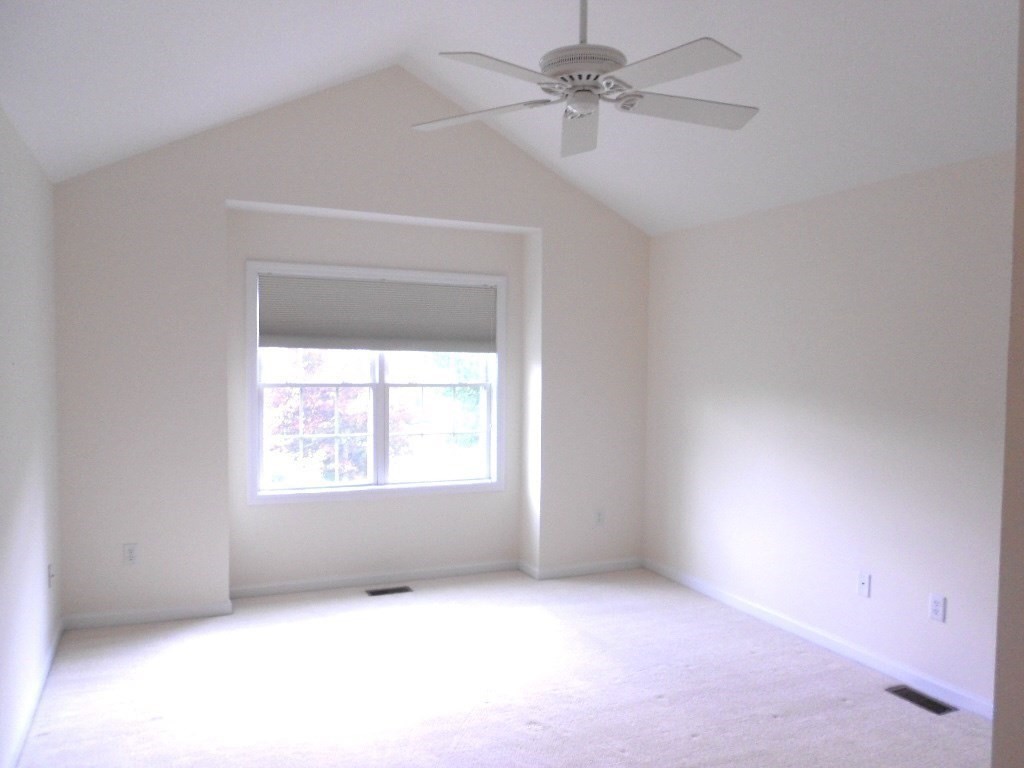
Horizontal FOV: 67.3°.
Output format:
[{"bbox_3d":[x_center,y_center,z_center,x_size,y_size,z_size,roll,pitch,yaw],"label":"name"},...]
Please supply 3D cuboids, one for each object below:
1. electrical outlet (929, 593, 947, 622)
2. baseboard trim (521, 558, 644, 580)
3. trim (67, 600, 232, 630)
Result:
[{"bbox_3d":[1.922,1.015,3.480,0.010,0.114,0.070,0,2,-24],"label":"electrical outlet"},{"bbox_3d":[0.510,1.314,5.600,0.877,0.072,0.289,0,2,-24],"label":"baseboard trim"},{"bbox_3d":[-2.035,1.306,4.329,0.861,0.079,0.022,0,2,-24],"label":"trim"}]

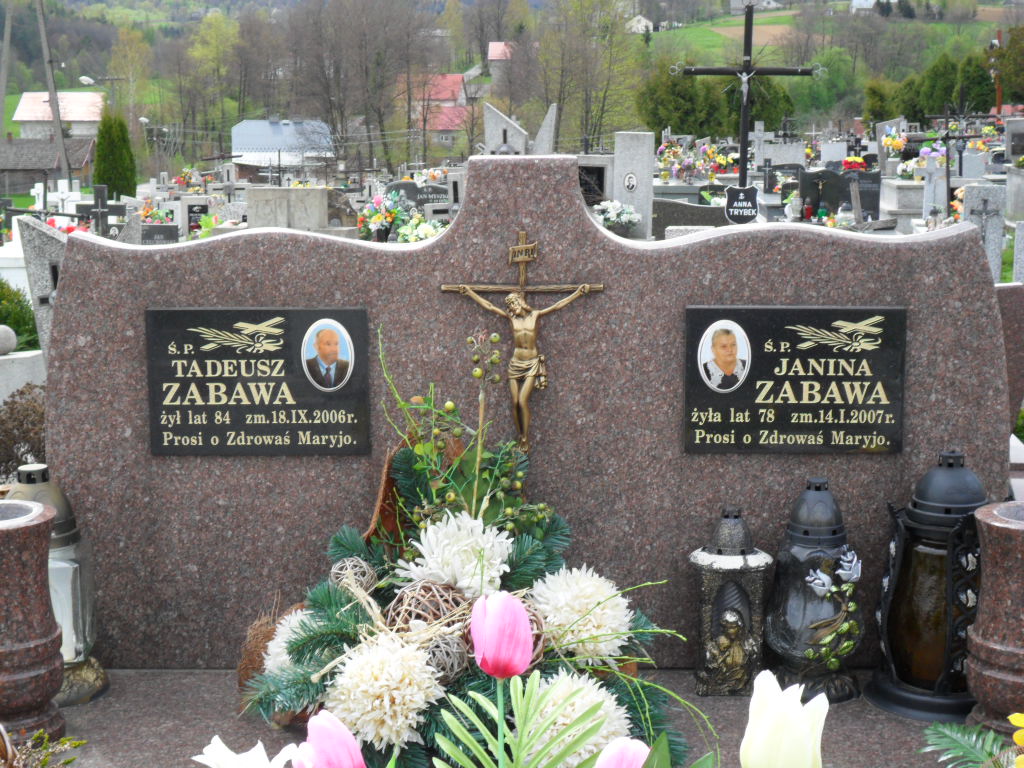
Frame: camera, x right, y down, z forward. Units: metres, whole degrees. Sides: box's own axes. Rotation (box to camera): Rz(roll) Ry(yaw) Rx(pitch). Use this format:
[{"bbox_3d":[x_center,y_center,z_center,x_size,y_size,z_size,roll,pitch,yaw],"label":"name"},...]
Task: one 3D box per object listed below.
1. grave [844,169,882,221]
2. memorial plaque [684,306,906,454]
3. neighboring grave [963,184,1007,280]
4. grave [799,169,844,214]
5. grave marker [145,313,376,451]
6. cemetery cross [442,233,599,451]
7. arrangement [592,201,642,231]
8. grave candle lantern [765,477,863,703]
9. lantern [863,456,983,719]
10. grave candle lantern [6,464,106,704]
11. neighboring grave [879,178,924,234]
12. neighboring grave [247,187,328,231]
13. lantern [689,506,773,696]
[{"bbox_3d":[4.890,-2.630,26.000,0.570,0.710,0.120,0,11,-1],"label":"grave"},{"bbox_3d":[0.421,-0.005,2.770,0.325,0.218,0.026,0,11,-1],"label":"memorial plaque"},{"bbox_3d":[3.926,-1.227,15.500,0.360,0.860,0.120,0,11,-1],"label":"neighboring grave"},{"bbox_3d":[4.318,-2.637,26.000,0.600,0.700,0.120,0,11,-1],"label":"grave"},{"bbox_3d":[-0.373,-0.003,2.750,0.325,0.218,0.026,0,11,-1],"label":"grave marker"},{"bbox_3d":[0.014,-0.055,2.505,0.217,0.301,0.040,0,10,0],"label":"cemetery cross"},{"bbox_3d":[0.813,-1.280,14.500,0.370,0.290,0.330,0,10,0],"label":"arrangement"},{"bbox_3d":[0.407,0.269,2.498,0.128,0.290,0.120,0,10,0],"label":"grave candle lantern"},{"bbox_3d":[0.576,0.251,2.476,0.200,0.334,0.200,0,10,0],"label":"lantern"},{"bbox_3d":[-0.639,0.262,2.501,0.165,0.304,0.160,0,10,0],"label":"grave candle lantern"},{"bbox_3d":[4.949,-2.251,23.500,0.620,0.720,1.000,0,11,-1],"label":"neighboring grave"},{"bbox_3d":[-2.048,-1.601,17.000,0.750,0.410,0.300,0,10,0],"label":"neighboring grave"},{"bbox_3d":[0.296,0.287,2.517,0.113,0.248,0.108,0,10,0],"label":"lantern"}]

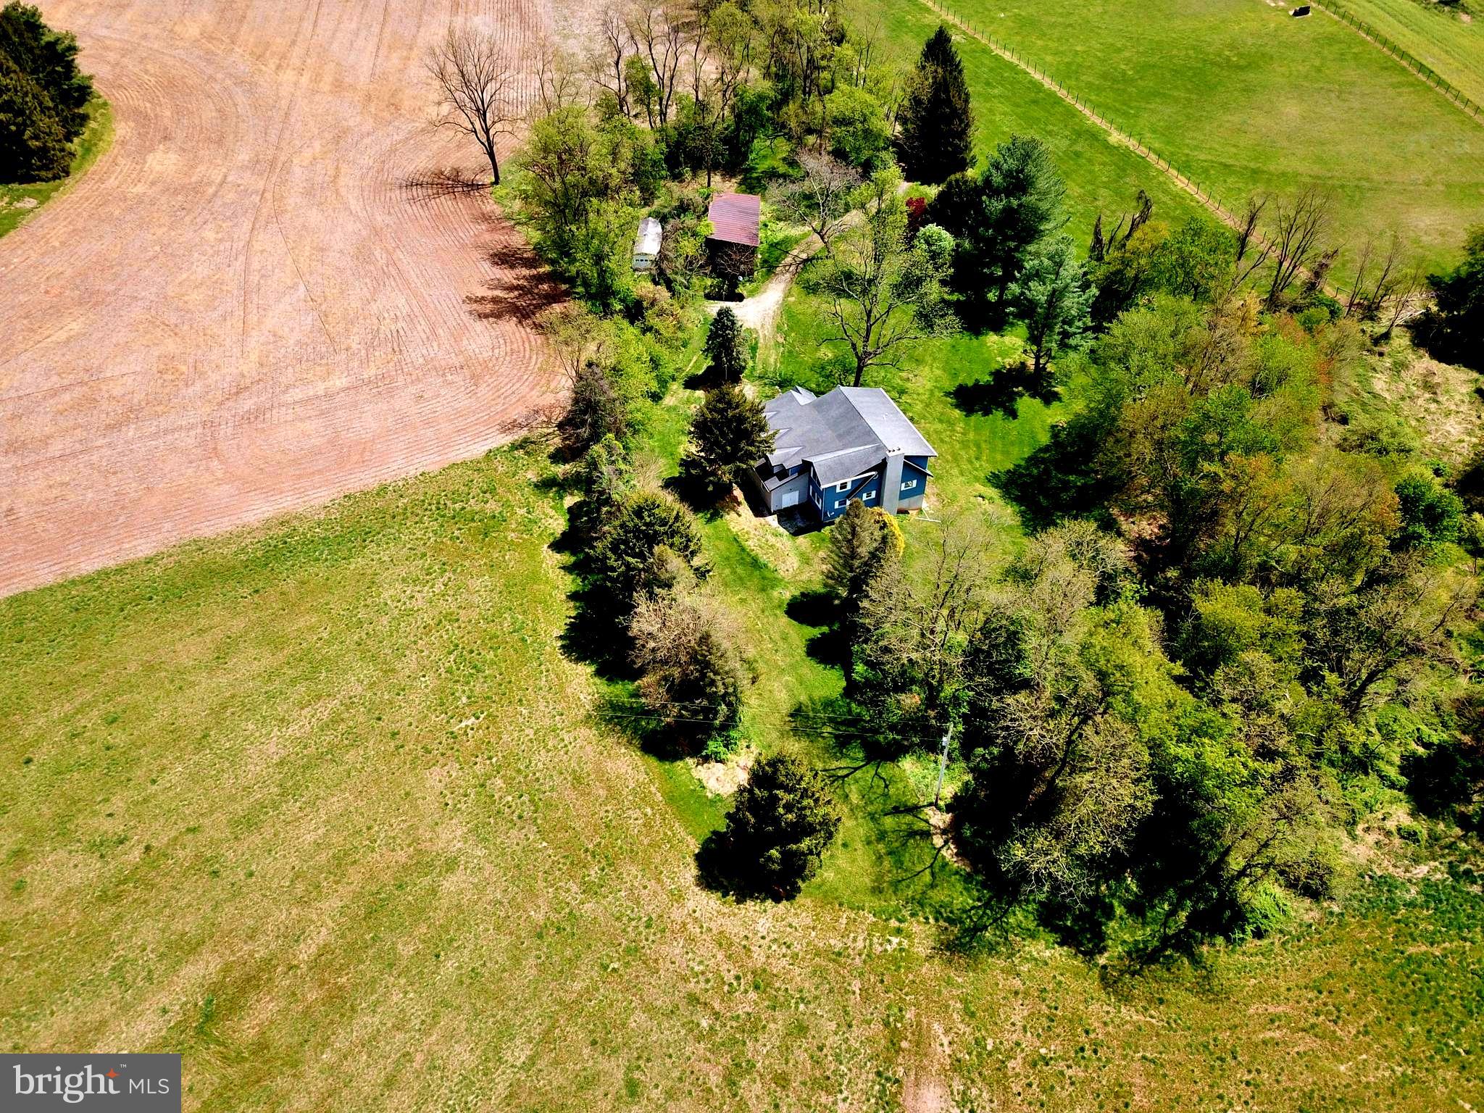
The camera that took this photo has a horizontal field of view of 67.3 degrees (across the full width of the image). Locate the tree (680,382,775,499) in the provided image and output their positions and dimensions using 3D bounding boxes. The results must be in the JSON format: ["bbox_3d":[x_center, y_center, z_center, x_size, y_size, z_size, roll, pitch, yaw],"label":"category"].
[{"bbox_3d":[-1.404,-13.839,124.233,9.800,12.790,9.800,0,43,0],"label":"tree"}]

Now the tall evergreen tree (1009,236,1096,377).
[{"bbox_3d":[37.271,-28.587,132.134,10.000,20.580,10.000,0,43,0],"label":"tall evergreen tree"}]

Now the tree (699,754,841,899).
[{"bbox_3d":[2.842,19.061,85.151,9.200,12.970,9.200,0,43,0],"label":"tree"}]

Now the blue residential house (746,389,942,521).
[{"bbox_3d":[10.280,-12.413,127.462,18.900,9.700,16.500,-15,45,-16],"label":"blue residential house"}]

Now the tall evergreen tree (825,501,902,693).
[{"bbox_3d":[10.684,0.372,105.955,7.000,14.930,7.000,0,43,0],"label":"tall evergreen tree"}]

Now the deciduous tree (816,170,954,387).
[{"bbox_3d":[14.271,-30.583,129.884,15.500,27.570,15.500,0,43,0],"label":"deciduous tree"}]

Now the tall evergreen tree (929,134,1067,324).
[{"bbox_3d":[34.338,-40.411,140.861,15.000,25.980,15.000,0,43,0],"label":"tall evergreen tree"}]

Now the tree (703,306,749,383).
[{"bbox_3d":[-1.835,-26.130,137.532,5.600,10.630,5.600,0,43,0],"label":"tree"}]

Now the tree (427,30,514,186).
[{"bbox_3d":[-38.263,-65.219,162.951,12.500,22.730,12.500,0,43,0],"label":"tree"}]

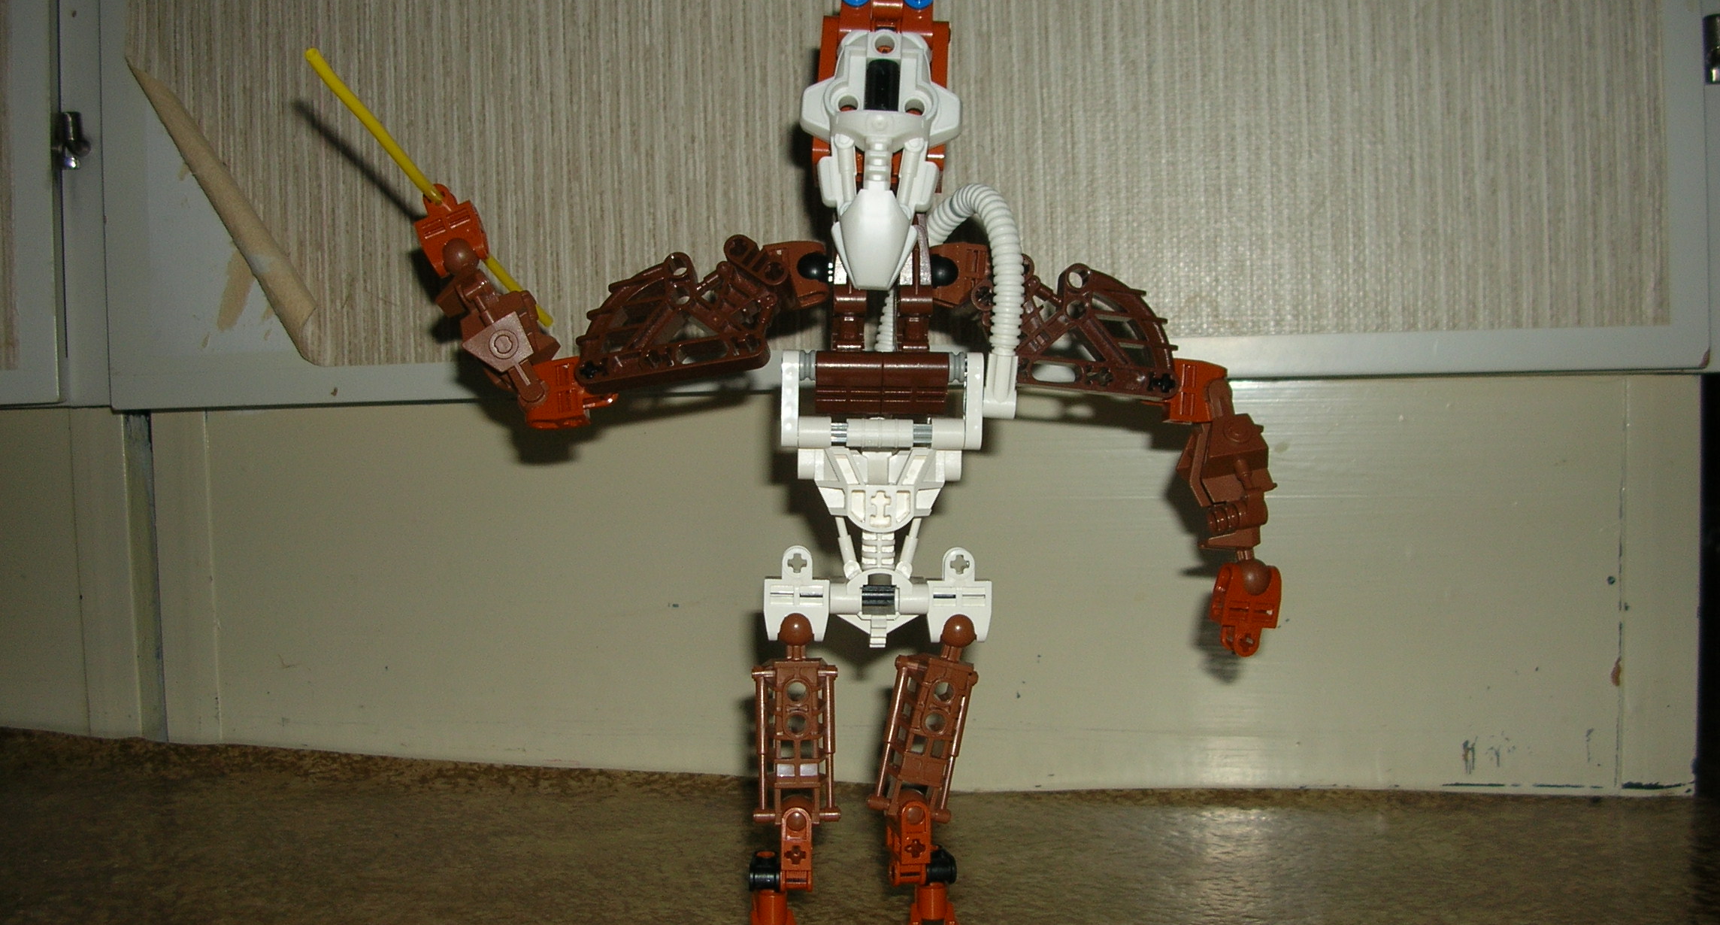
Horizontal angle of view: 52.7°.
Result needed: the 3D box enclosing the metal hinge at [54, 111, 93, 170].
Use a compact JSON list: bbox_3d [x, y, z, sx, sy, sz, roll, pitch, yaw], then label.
[{"bbox_3d":[-0.322,-0.132,0.710,0.011,0.023,0.009,-1,3,10],"label":"metal hinge"}]

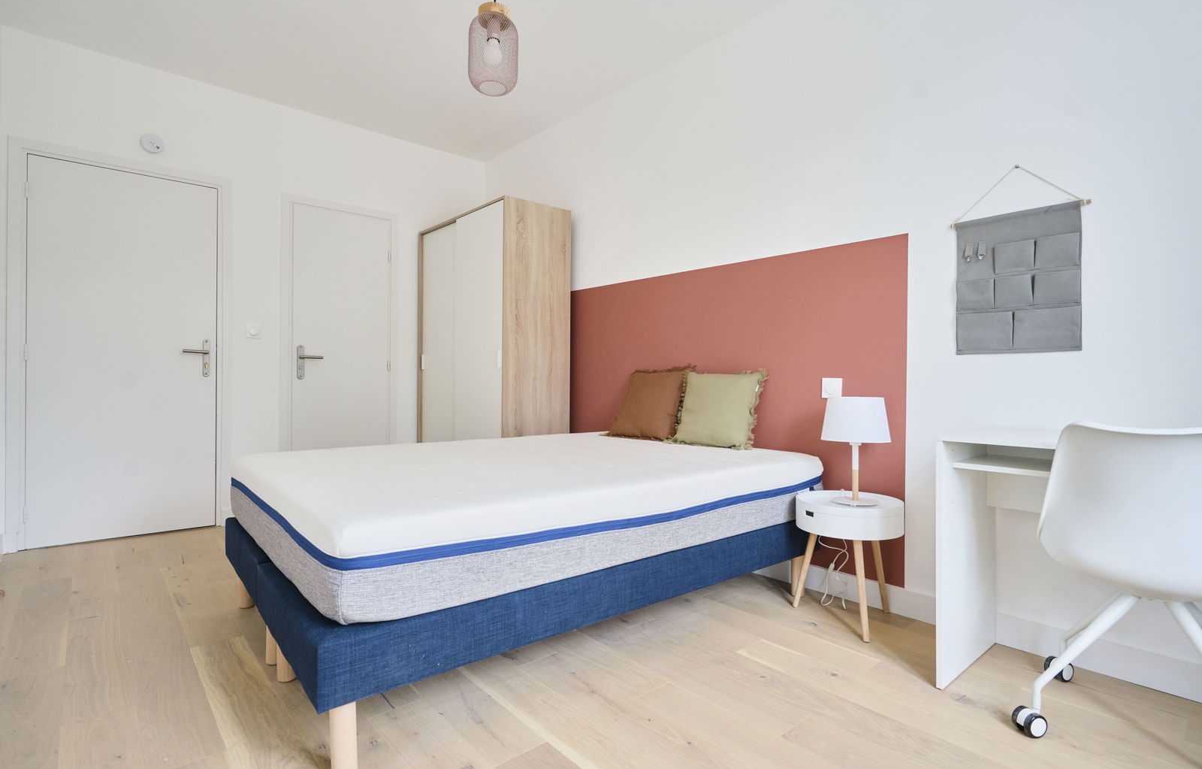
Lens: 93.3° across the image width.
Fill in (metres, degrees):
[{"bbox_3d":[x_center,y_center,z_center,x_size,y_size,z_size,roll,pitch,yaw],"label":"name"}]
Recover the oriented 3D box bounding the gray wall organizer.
[{"bbox_3d":[1.414,-0.350,1.946,0.025,0.487,0.355,0,0,-42],"label":"gray wall organizer"}]

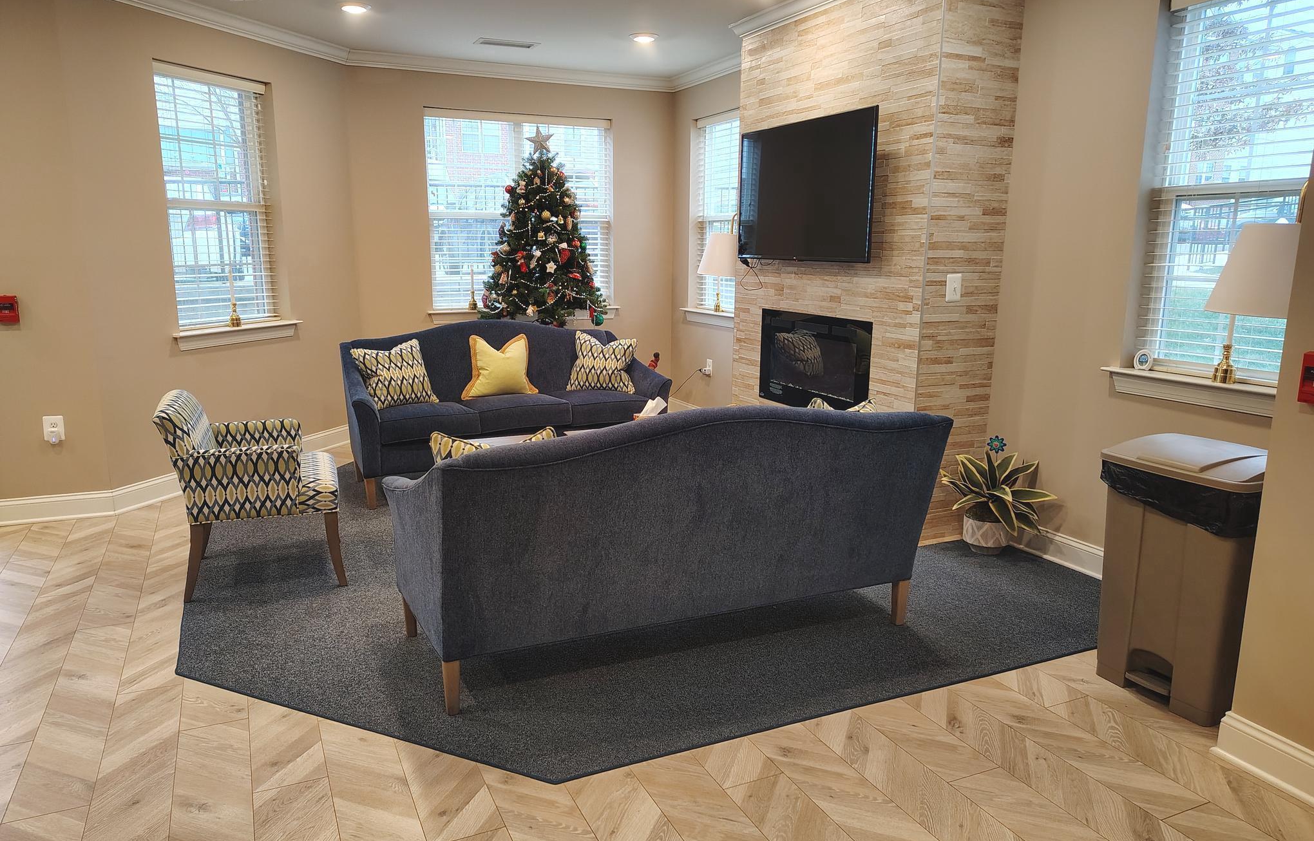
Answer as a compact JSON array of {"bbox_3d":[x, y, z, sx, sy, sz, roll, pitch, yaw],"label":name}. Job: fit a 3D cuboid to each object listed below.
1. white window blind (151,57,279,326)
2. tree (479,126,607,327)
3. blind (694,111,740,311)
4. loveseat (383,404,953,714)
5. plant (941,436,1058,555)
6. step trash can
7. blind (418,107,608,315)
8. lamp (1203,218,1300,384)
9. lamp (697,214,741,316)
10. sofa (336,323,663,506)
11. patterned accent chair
[{"bbox_3d":[-2.653,-1.305,5.523,0.067,1.445,0.872,5,12,20],"label":"white window blind"},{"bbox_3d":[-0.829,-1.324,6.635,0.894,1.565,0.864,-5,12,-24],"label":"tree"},{"bbox_3d":[0.544,-1.611,7.190,0.067,1.475,0.879,-5,12,-24],"label":"blind"},{"bbox_3d":[0.058,0.352,3.419,1.922,0.954,0.834,-4,12,-23],"label":"loveseat"},{"bbox_3d":[1.621,0.364,4.428,0.432,0.559,0.462,1,11,0],"label":"plant"},{"bbox_3d":[1.801,0.510,3.020,0.417,0.834,0.514,-5,12,-24],"label":"step trash can"},{"bbox_3d":[-1.083,-1.642,7.313,1.505,1.475,0.067,-5,12,-24],"label":"blind"},{"bbox_3d":[2.130,-0.416,3.173,0.402,0.589,0.402,-5,12,-24],"label":"lamp"},{"bbox_3d":[0.533,-1.171,6.823,0.402,0.678,0.402,-5,12,-24],"label":"lamp"},{"bbox_3d":[-0.942,-0.113,5.697,1.922,0.954,0.827,-5,12,-25],"label":"sofa"},{"bbox_3d":[-1.778,0.257,4.071,0.693,0.849,0.626,-4,12,-20],"label":"patterned accent chair"}]

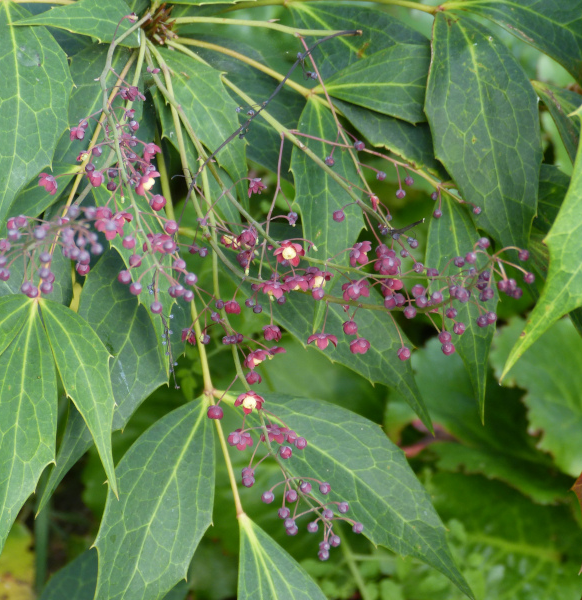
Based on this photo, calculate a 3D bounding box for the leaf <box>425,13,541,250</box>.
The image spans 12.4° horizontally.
[{"bbox_3d":[0.080,-0.065,1.060,0.047,0.109,0.020,-19,-8,3],"label":"leaf"}]

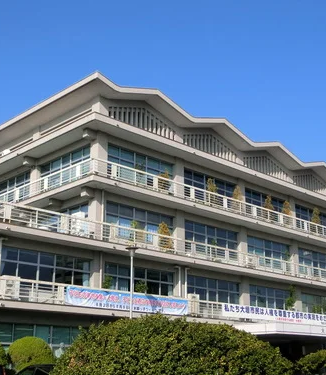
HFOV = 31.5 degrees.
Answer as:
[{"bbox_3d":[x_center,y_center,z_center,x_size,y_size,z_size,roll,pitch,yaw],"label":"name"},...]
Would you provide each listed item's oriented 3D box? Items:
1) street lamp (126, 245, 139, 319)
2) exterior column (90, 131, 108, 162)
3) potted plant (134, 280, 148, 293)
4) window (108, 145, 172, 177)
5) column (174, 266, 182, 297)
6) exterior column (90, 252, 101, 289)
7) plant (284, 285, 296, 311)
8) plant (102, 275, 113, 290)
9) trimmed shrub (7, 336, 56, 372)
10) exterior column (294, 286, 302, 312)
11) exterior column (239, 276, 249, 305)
[{"bbox_3d":[-1.013,4.377,17.978,0.410,5.156,0.410,16,-23,-41],"label":"street lamp"},{"bbox_3d":[-4.159,-1.752,37.394,0.850,3.550,0.850,16,-23,-41],"label":"exterior column"},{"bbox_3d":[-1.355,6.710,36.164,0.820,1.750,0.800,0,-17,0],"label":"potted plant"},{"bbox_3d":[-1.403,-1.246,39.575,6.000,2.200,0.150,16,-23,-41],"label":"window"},{"bbox_3d":[0.782,7.183,39.565,0.950,3.450,0.840,16,-23,-41],"label":"column"},{"bbox_3d":[-4.018,5.276,32.263,0.816,3.198,0.750,16,-23,-41],"label":"exterior column"},{"bbox_3d":[9.550,8.801,43.065,0.850,3.051,0.850,16,-23,-41],"label":"plant"},{"bbox_3d":[-3.047,5.731,31.524,0.630,1.913,0.630,16,-23,-41],"label":"plant"},{"bbox_3d":[-5.485,7.408,23.776,2.050,2.476,2.050,16,-23,-41],"label":"trimmed shrub"},{"bbox_3d":[10.239,9.368,45.142,0.841,3.198,0.750,16,-23,-41],"label":"exterior column"},{"bbox_3d":[5.525,8.015,40.884,0.841,3.198,0.750,16,-23,-41],"label":"exterior column"}]

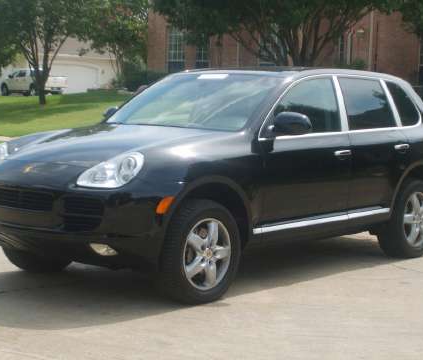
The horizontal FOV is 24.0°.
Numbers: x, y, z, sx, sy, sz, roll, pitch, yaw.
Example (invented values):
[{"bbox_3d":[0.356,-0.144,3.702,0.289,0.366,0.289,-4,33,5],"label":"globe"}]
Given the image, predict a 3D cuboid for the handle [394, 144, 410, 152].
[{"bbox_3d":[1.678,-0.286,8.772,0.050,0.050,0.210,5,7,41],"label":"handle"}]

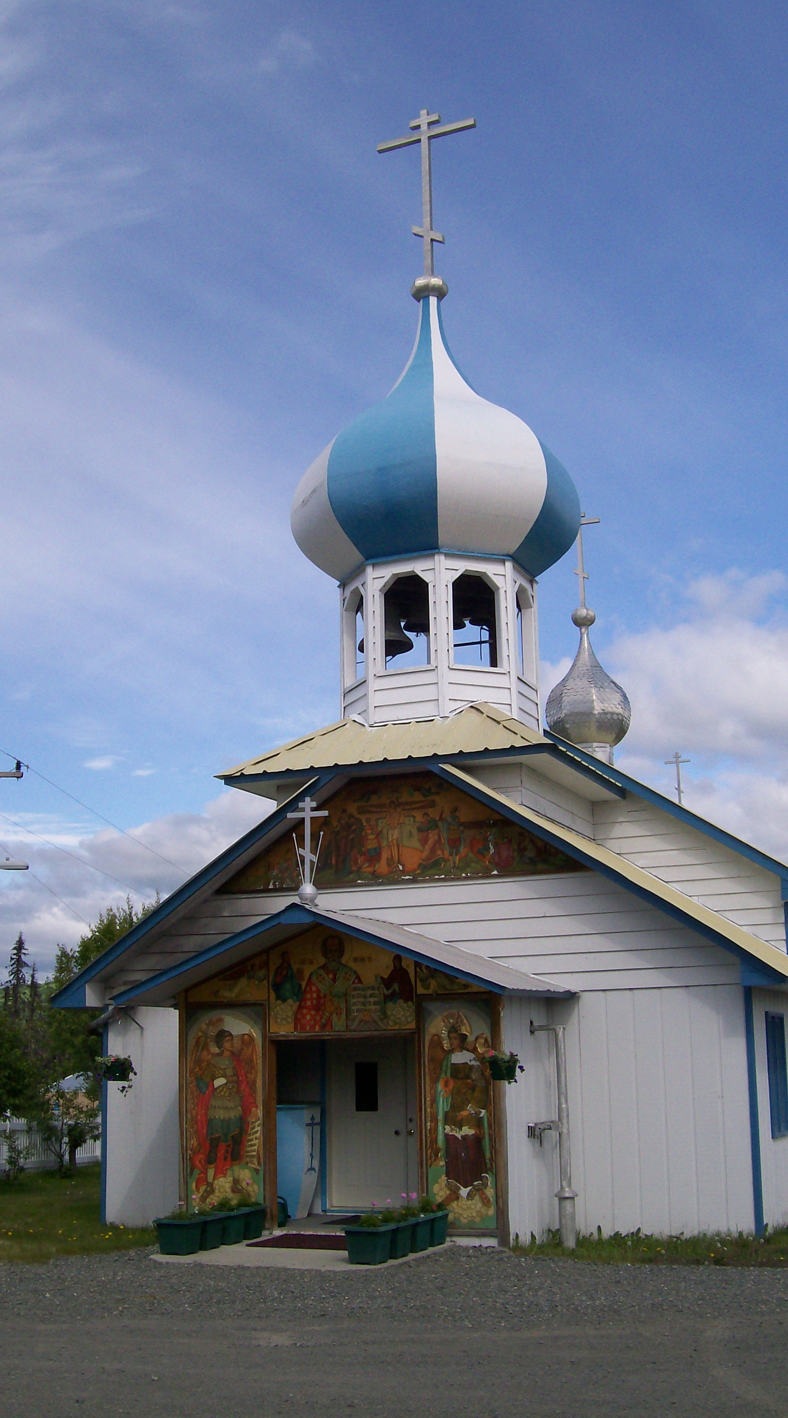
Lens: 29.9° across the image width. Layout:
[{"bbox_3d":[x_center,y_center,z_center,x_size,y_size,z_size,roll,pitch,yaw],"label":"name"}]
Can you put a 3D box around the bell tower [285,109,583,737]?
[{"bbox_3d":[0.541,-4.179,20.614,3.800,9.500,3.800,-6,-14,22],"label":"bell tower"}]

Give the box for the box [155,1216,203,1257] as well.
[{"bbox_3d":[-2.060,5.164,14.434,0.400,0.310,0.430,-6,-14,22],"label":"box"}]

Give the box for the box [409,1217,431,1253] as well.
[{"bbox_3d":[0.119,4.745,13.343,0.380,0.310,0.390,-7,-14,22],"label":"box"}]

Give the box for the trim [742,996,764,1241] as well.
[{"bbox_3d":[3.799,4.224,15.559,0.100,2.550,0.060,-6,-14,22],"label":"trim"}]

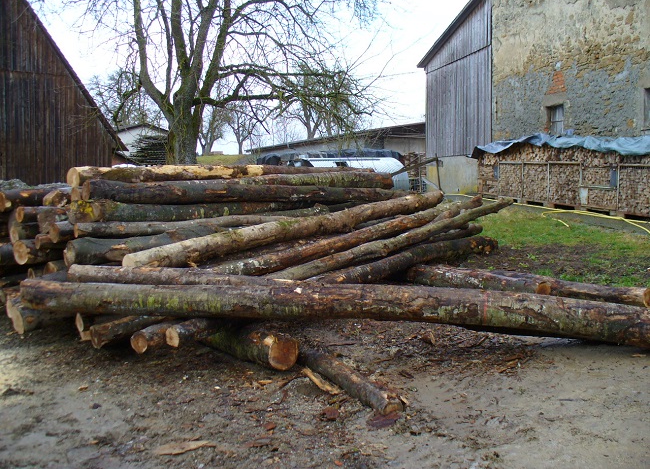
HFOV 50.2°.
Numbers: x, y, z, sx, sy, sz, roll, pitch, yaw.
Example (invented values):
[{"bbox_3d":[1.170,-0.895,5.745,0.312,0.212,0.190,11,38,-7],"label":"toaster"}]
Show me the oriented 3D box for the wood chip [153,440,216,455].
[{"bbox_3d":[-0.739,1.134,3.690,0.328,0.030,0.100,-2,7,-21],"label":"wood chip"}]

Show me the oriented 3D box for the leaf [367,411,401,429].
[{"bbox_3d":[0.364,1.135,4.255,0.238,0.035,0.130,-4,7,-31],"label":"leaf"}]

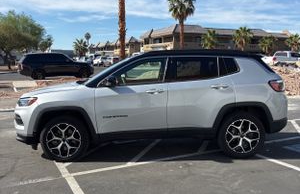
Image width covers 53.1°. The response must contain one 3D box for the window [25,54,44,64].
[{"bbox_3d":[-7.497,-2.493,19.525,1.150,0.550,0.100,-5,9,-30],"label":"window"}]

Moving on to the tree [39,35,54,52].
[{"bbox_3d":[-20.281,-9.160,59.292,3.200,5.660,3.200,0,8,0],"label":"tree"}]

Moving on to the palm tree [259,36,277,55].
[{"bbox_3d":[19.998,-7.956,51.415,3.120,4.880,3.120,0,8,0],"label":"palm tree"}]

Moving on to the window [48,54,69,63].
[{"bbox_3d":[-6.171,-2.591,20.298,1.240,0.570,0.100,-5,9,-30],"label":"window"}]

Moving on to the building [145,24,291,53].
[{"bbox_3d":[14.041,-10.911,64.584,30.000,7.300,14.600,-4,9,-28],"label":"building"}]

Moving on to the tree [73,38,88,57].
[{"bbox_3d":[-13.585,-8.895,59.333,3.100,5.040,3.100,0,8,0],"label":"tree"}]

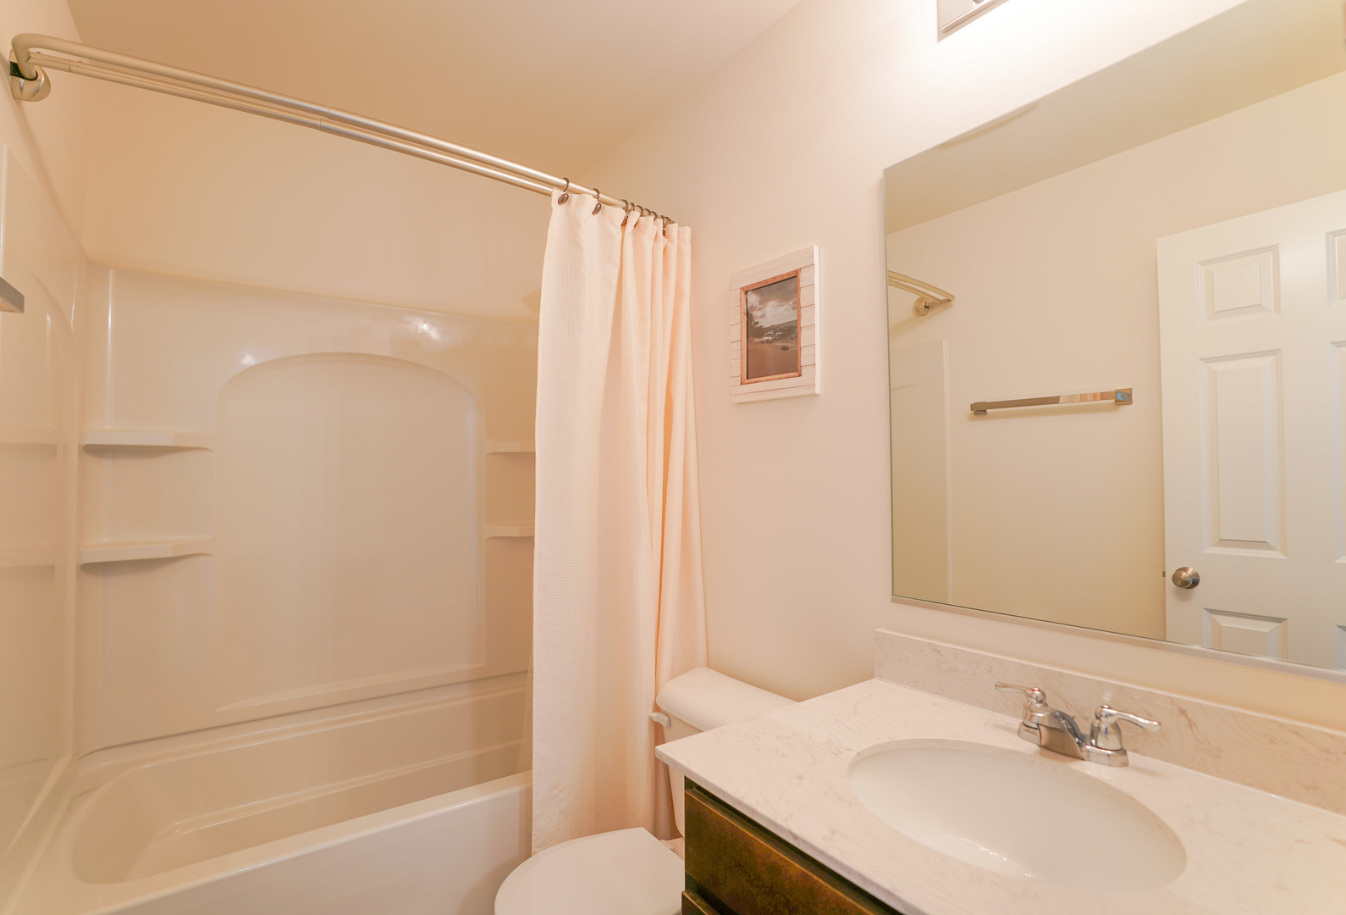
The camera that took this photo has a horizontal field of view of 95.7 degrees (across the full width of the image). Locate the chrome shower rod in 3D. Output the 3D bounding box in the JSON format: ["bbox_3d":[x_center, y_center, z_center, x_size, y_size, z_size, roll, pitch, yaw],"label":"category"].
[{"bbox_3d":[-0.563,-0.693,1.480,1.440,0.090,0.250,2,-3,-37],"label":"chrome shower rod"}]

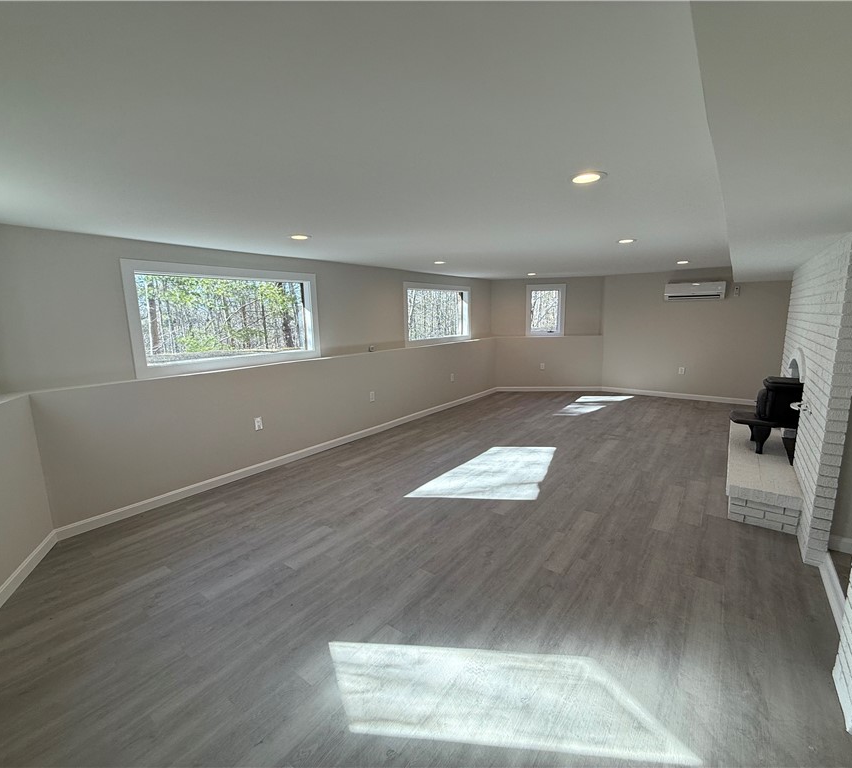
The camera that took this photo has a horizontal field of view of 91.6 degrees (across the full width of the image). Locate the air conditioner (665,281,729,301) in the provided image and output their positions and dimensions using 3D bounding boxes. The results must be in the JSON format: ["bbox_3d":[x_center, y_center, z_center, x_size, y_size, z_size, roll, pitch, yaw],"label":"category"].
[{"bbox_3d":[4.525,-1.553,6.960,0.845,0.280,0.205,6,12,37],"label":"air conditioner"}]

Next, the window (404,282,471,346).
[{"bbox_3d":[0.217,-1.142,6.854,0.100,0.942,1.883,6,12,37],"label":"window"}]

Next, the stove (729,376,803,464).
[{"bbox_3d":[3.168,0.285,3.795,0.590,0.650,0.540,6,12,37],"label":"stove"}]

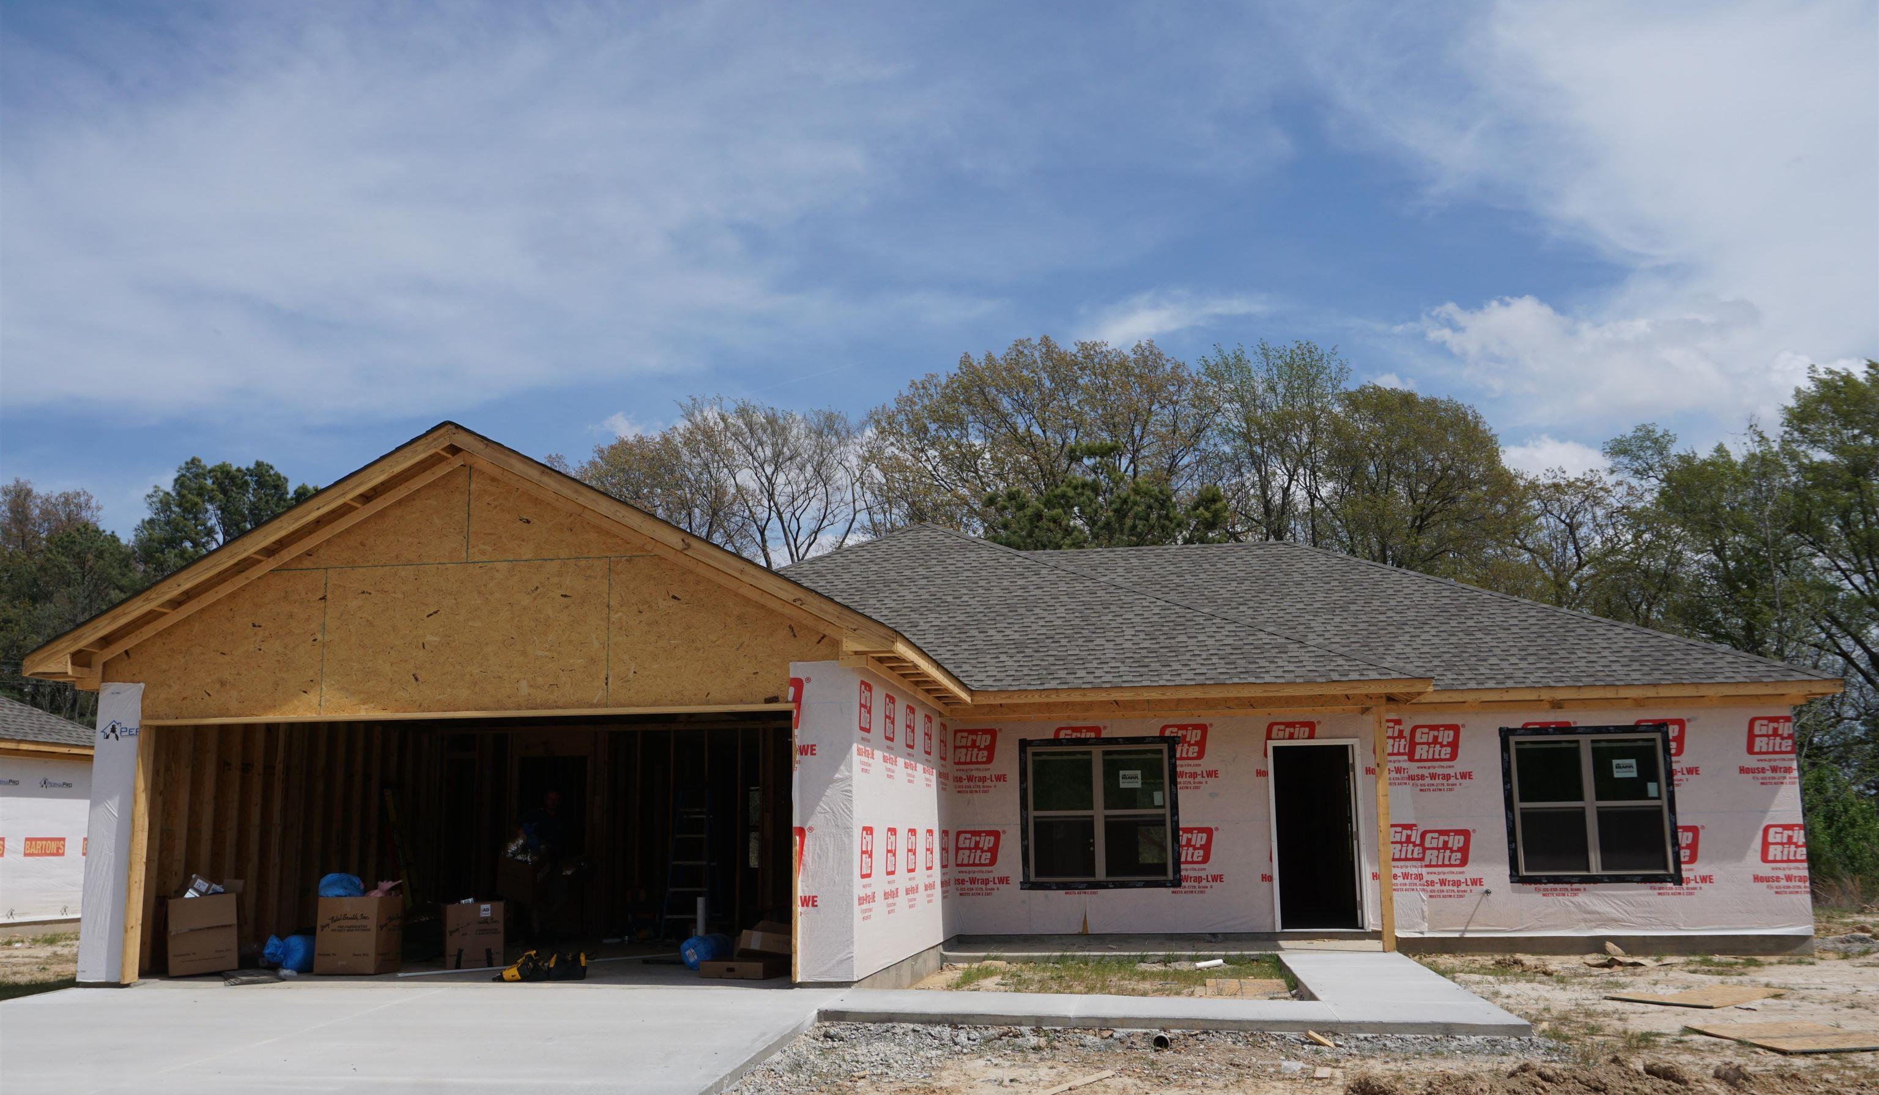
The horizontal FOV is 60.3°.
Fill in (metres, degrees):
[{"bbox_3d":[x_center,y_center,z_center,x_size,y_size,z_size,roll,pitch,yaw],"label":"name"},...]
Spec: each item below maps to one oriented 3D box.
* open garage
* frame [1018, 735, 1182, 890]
[{"bbox_3d":[-3.515,1.764,16.072,7.300,4.500,6.500,-2,-10,8],"label":"open garage"},{"bbox_3d":[1.841,3.040,18.537,1.830,1.700,0.100,-2,-10,8],"label":"frame"}]

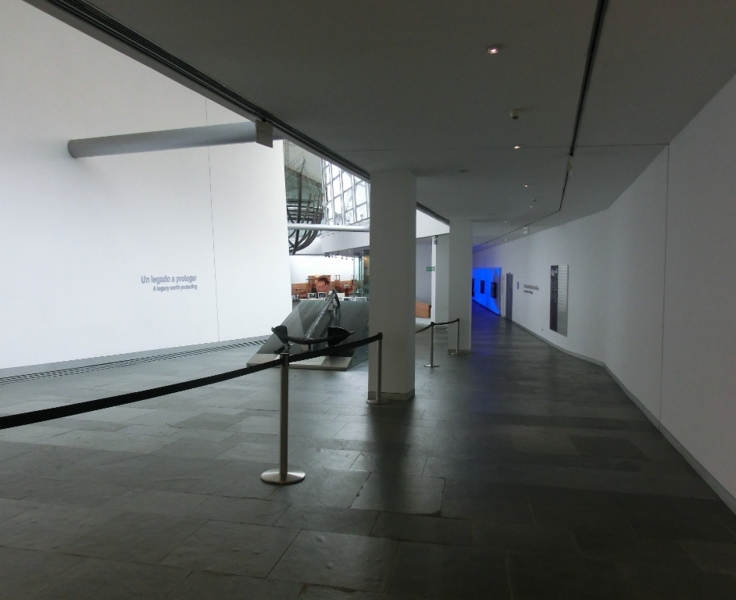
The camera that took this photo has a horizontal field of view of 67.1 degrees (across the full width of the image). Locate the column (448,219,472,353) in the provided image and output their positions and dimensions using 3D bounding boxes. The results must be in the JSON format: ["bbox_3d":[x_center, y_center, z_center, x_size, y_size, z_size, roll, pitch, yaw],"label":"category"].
[{"bbox_3d":[2.642,-0.400,15.842,0.570,3.850,0.570,1,3,18],"label":"column"}]

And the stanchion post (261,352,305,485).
[{"bbox_3d":[-0.652,0.910,4.338,0.350,0.985,0.350,0,3,0],"label":"stanchion post"}]

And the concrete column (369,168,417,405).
[{"bbox_3d":[0.381,-0.211,8.368,0.570,3.350,0.570,1,3,18],"label":"concrete column"}]

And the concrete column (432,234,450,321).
[{"bbox_3d":[3.118,-0.770,23.902,0.570,3.950,0.570,0,3,-7],"label":"concrete column"}]

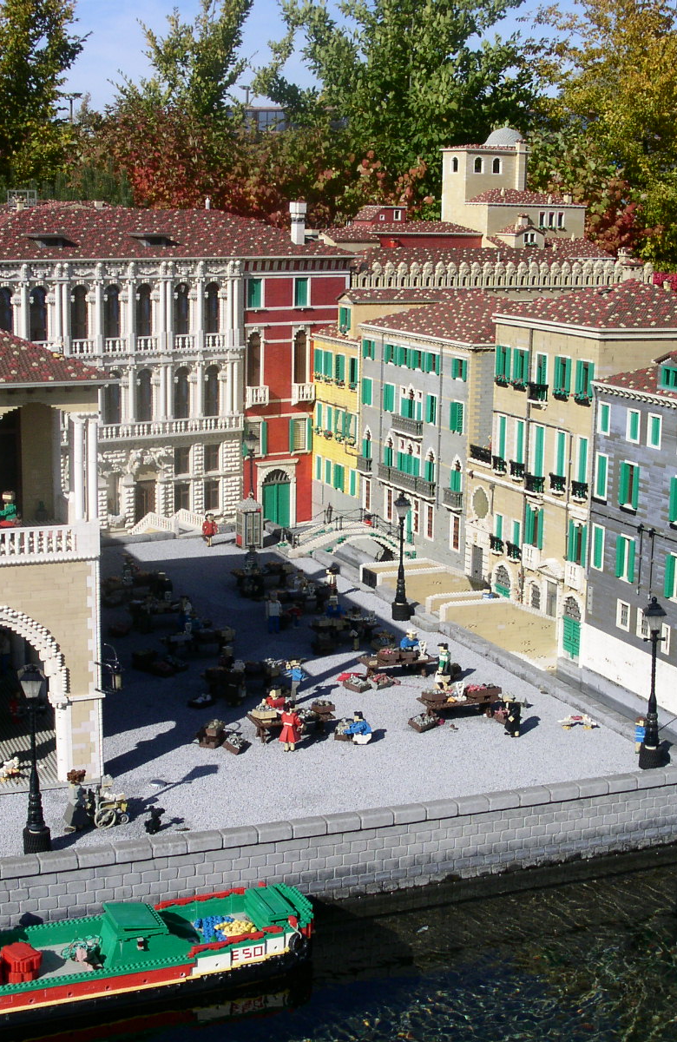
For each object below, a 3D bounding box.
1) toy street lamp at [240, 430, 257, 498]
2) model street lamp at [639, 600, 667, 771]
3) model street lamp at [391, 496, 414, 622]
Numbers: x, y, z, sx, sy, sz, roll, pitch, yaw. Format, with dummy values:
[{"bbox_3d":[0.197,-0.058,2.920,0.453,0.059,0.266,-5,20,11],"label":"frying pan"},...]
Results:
[{"bbox_3d":[-0.297,-0.134,5.010,0.047,0.322,0.047,-3,11,-19],"label":"toy street lamp"},{"bbox_3d":[0.590,0.298,2.823,0.047,0.323,0.047,-3,11,-19],"label":"model street lamp"},{"bbox_3d":[0.165,0.089,3.881,0.047,0.327,0.047,-3,11,-19],"label":"model street lamp"}]

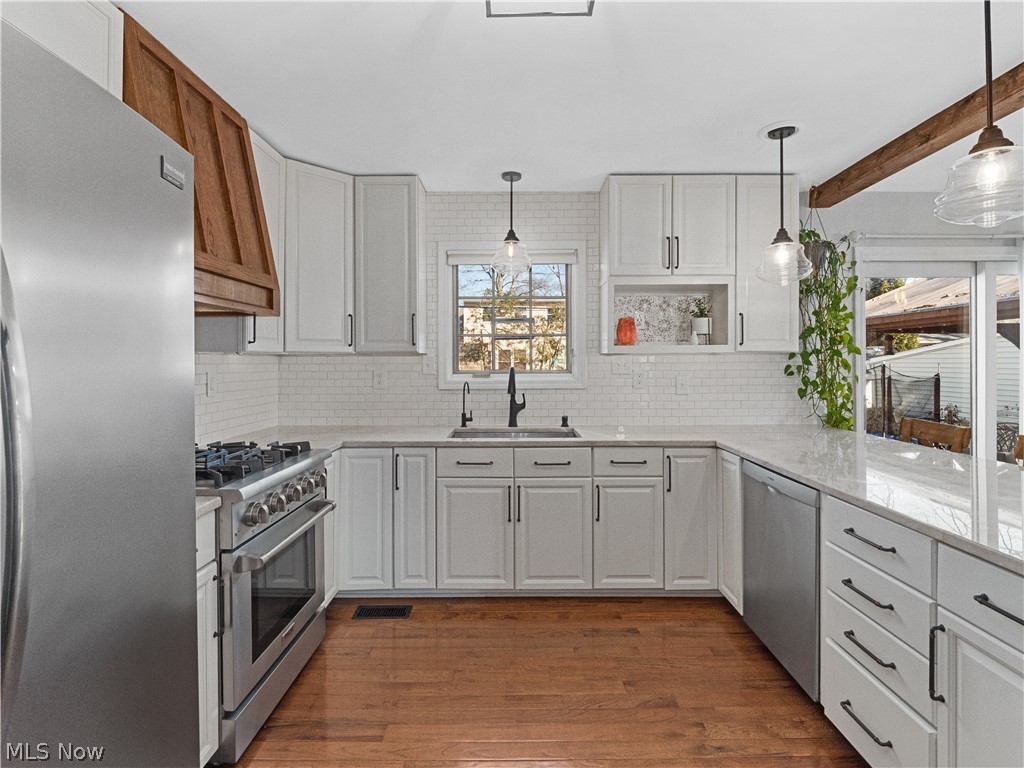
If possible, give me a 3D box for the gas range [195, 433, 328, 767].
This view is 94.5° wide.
[{"bbox_3d":[-1.214,0.786,1.945,0.725,0.960,0.755,0,1,0],"label":"gas range"}]

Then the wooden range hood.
[{"bbox_3d":[-1.356,-0.783,1.910,0.485,0.945,0.745,0,1,0],"label":"wooden range hood"}]

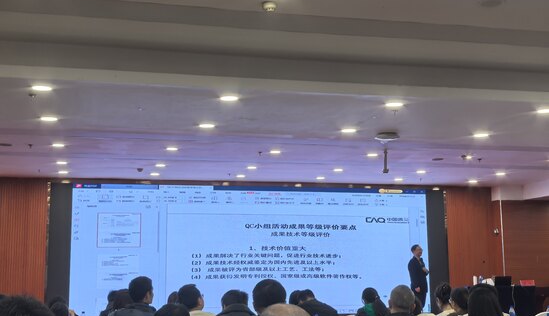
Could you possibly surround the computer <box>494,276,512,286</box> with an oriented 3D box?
[{"bbox_3d":[4.488,2.447,15.377,0.350,0.210,0.250,2,-9,-14],"label":"computer"}]

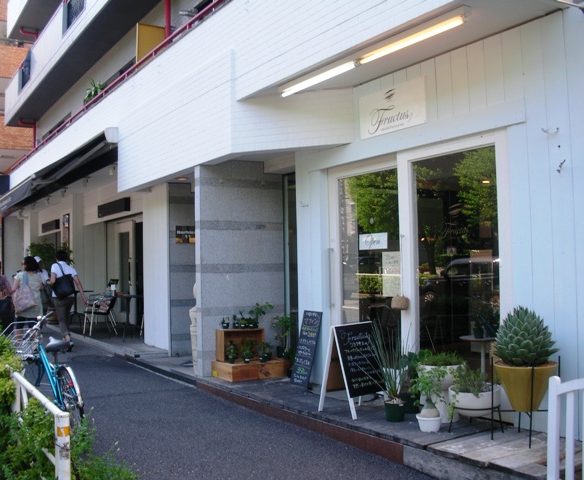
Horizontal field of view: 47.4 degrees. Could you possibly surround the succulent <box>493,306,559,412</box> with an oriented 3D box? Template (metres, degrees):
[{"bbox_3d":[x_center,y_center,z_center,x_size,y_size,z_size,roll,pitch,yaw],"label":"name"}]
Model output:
[{"bbox_3d":[1.666,0.853,4.749,0.471,0.720,0.470,-2,-2,19],"label":"succulent"}]

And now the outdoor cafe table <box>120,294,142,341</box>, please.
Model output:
[{"bbox_3d":[-2.900,1.372,11.839,0.700,0.740,0.700,0,-3,-34],"label":"outdoor cafe table"}]

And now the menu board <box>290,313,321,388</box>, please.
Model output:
[{"bbox_3d":[0.157,1.159,7.092,0.030,0.797,0.373,16,-10,-28],"label":"menu board"}]

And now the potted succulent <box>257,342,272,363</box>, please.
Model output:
[{"bbox_3d":[-0.316,1.293,7.650,0.169,0.223,0.170,0,-3,-33],"label":"potted succulent"}]

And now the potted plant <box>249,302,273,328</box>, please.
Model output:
[{"bbox_3d":[-0.392,0.939,8.282,0.270,0.300,0.240,-1,-3,-3],"label":"potted plant"}]

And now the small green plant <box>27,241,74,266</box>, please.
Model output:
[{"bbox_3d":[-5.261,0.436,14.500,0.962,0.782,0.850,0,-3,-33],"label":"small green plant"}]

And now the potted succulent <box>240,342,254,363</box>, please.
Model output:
[{"bbox_3d":[-0.511,1.286,7.594,0.165,0.234,0.140,-1,-2,-4],"label":"potted succulent"}]

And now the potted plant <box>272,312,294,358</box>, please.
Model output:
[{"bbox_3d":[-0.119,1.194,8.319,0.270,0.540,0.270,-1,-3,-1],"label":"potted plant"}]

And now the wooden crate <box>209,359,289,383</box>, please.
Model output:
[{"bbox_3d":[-0.508,1.496,7.673,0.670,0.180,0.480,0,-3,-33],"label":"wooden crate"}]

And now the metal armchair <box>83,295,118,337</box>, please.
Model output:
[{"bbox_3d":[-3.424,1.350,11.900,0.520,0.730,0.530,1,-3,-34],"label":"metal armchair"}]

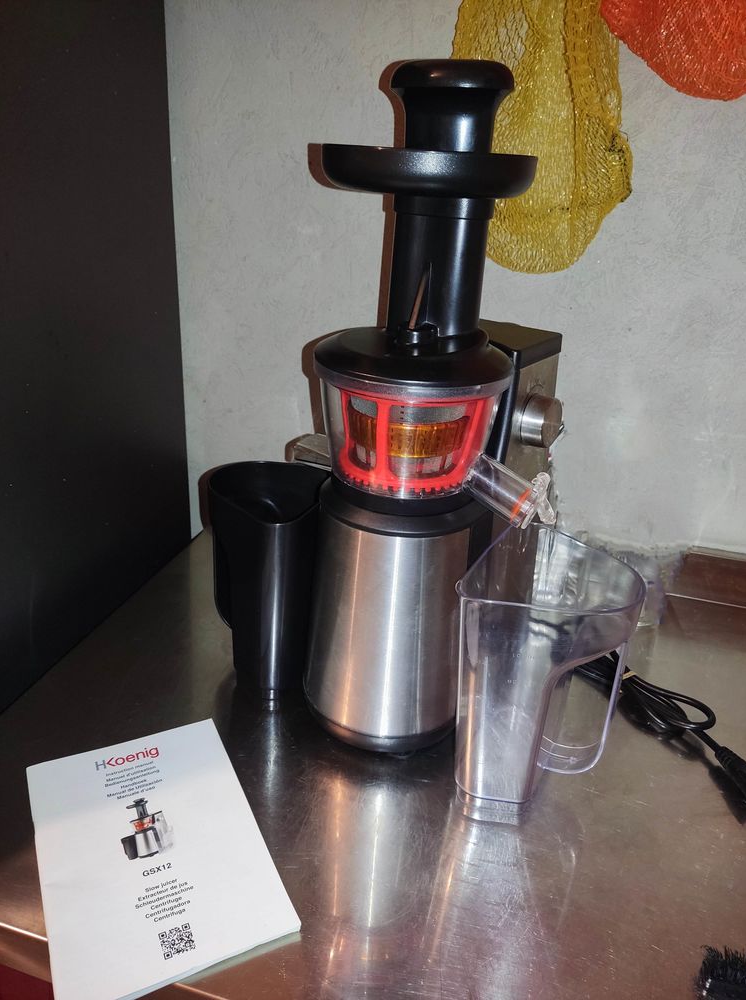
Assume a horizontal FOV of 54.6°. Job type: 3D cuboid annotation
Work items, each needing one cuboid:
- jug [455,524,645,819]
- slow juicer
[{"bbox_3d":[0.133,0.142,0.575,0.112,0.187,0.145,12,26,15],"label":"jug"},{"bbox_3d":[0.067,-0.063,0.610,0.238,0.518,0.262,20,29,29],"label":"slow juicer"}]

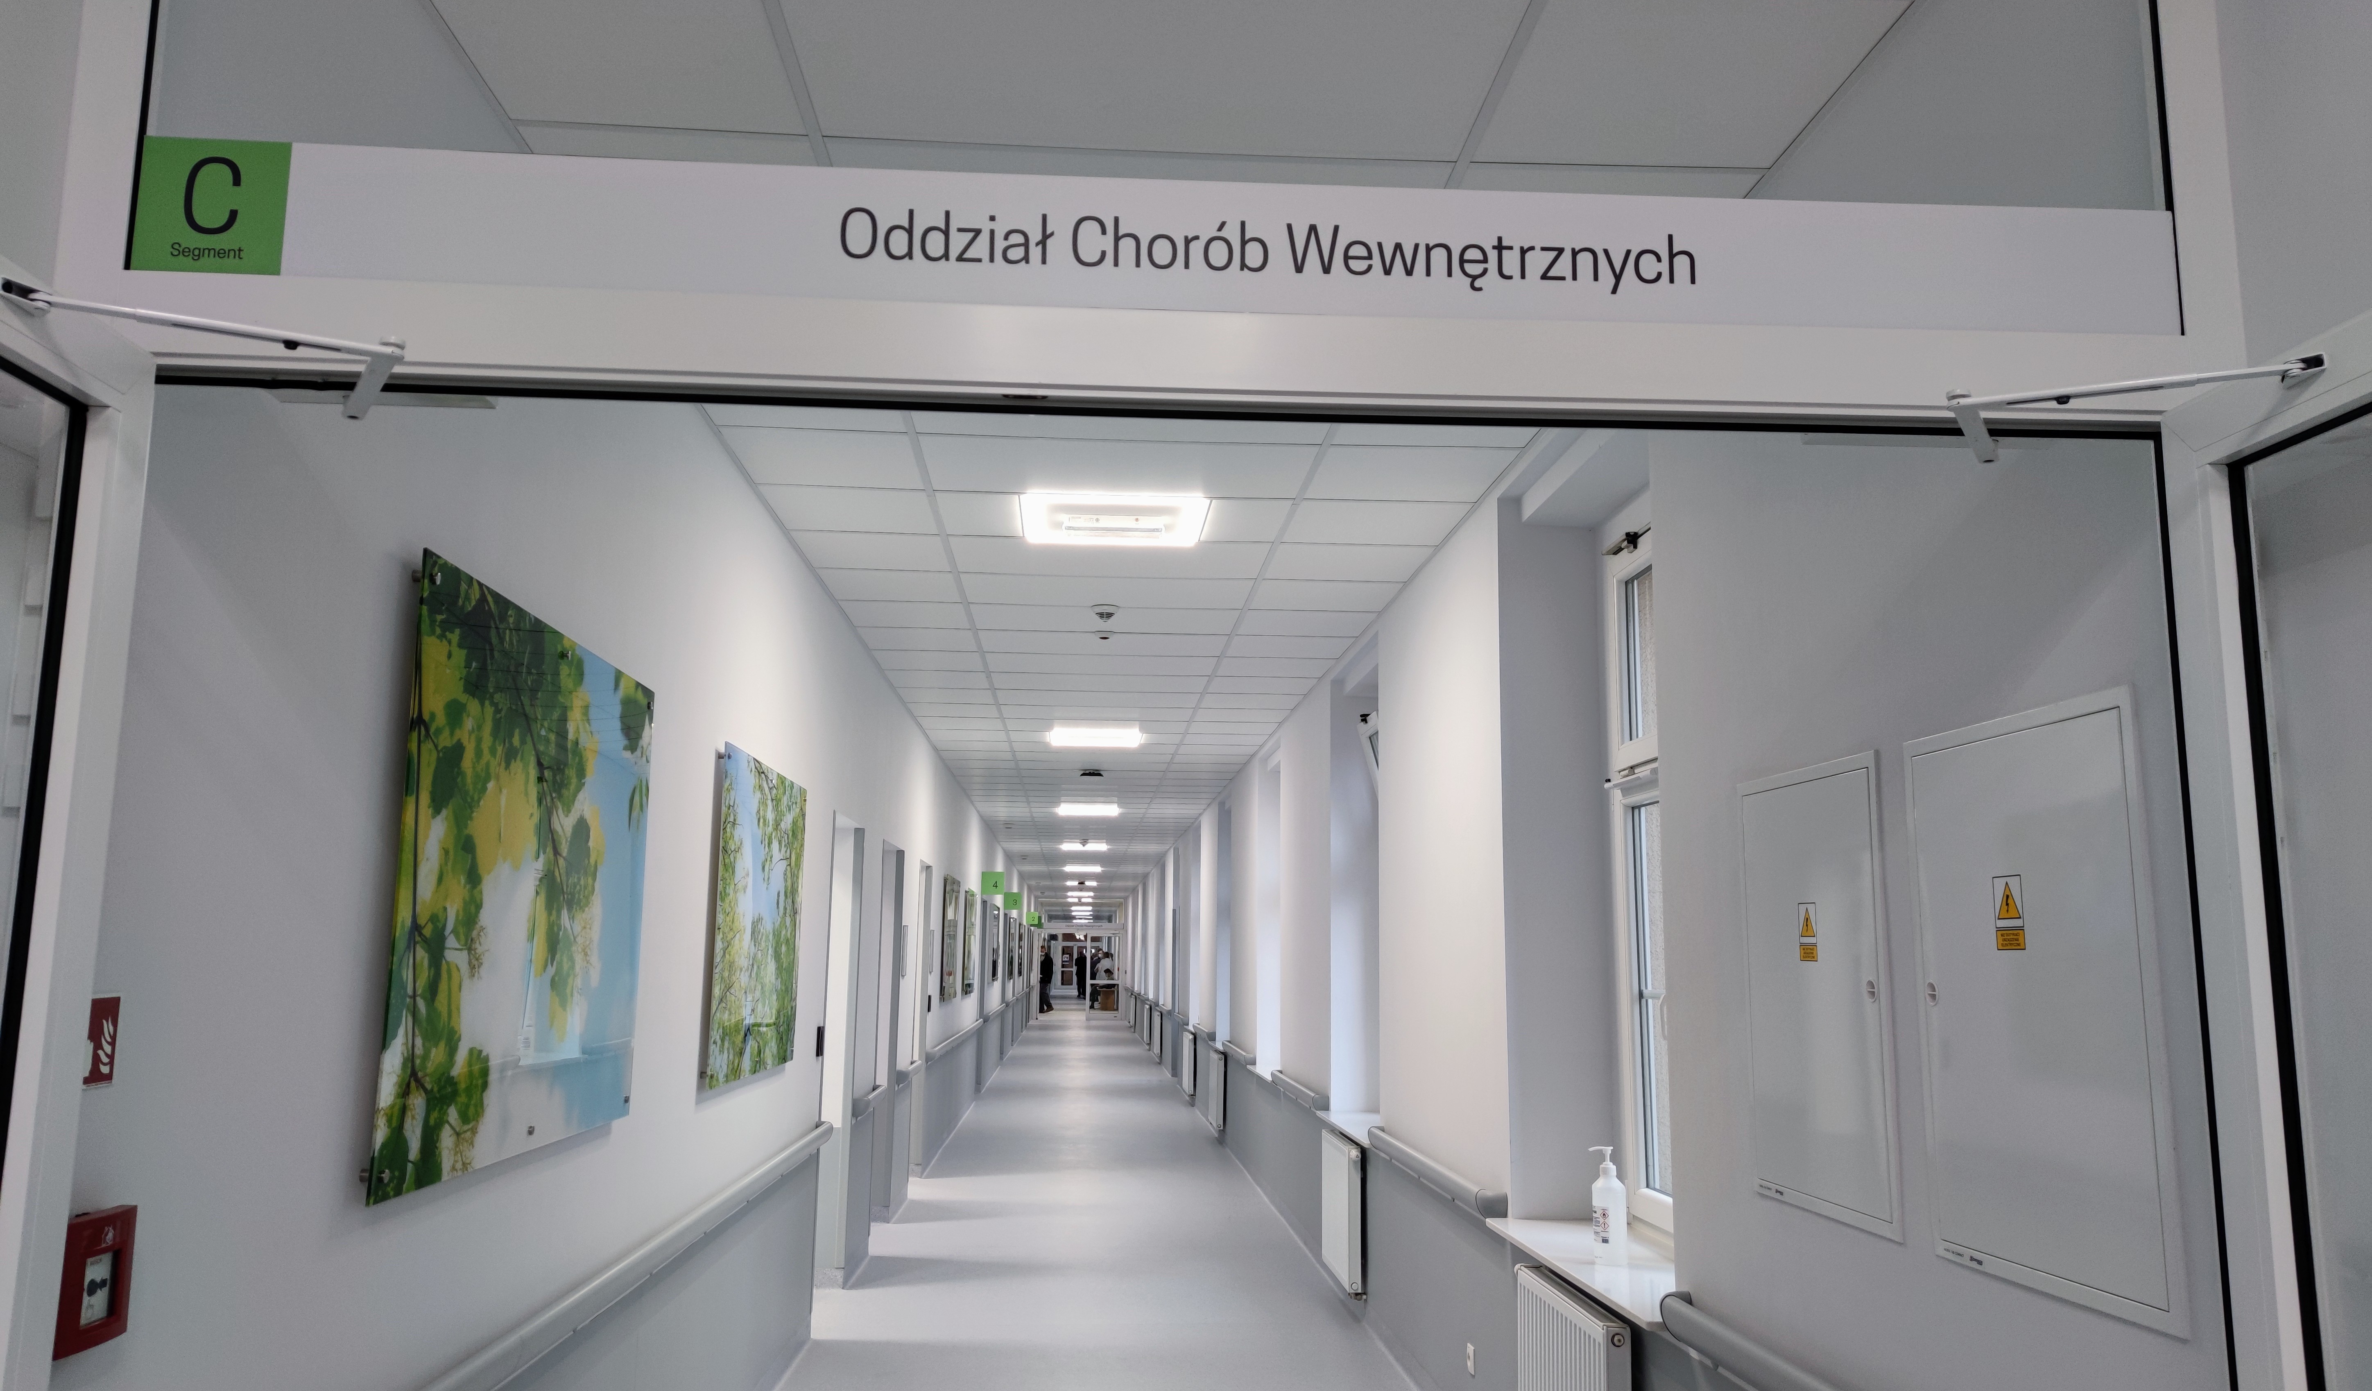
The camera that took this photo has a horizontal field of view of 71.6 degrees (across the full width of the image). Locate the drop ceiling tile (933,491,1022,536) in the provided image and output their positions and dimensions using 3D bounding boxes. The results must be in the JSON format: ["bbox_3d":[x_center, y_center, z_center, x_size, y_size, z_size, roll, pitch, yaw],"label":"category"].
[{"bbox_3d":[-0.709,-0.633,5.687,0.274,0.020,0.583,1,-9,-4],"label":"drop ceiling tile"}]

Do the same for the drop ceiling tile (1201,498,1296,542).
[{"bbox_3d":[0.213,-0.615,5.744,0.265,0.020,0.583,1,-9,-4],"label":"drop ceiling tile"}]

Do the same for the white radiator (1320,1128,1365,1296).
[{"bbox_3d":[0.720,2.352,7.578,0.068,0.615,0.776,1,-9,-4],"label":"white radiator"}]

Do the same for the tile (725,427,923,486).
[{"bbox_3d":[-1.089,-0.729,5.033,0.529,0.025,0.579,1,-9,-4],"label":"tile"}]

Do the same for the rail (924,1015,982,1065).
[{"bbox_3d":[-1.994,3.010,14.498,0.078,0.112,5.791,1,-9,-4],"label":"rail"}]

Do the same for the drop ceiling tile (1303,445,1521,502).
[{"bbox_3d":[0.694,-0.696,5.144,0.579,0.025,0.579,1,-9,-4],"label":"drop ceiling tile"}]

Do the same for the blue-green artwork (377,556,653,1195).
[{"bbox_3d":[-1.241,0.371,3.181,0.025,0.992,1.404,1,-9,-4],"label":"blue-green artwork"}]

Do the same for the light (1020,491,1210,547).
[{"bbox_3d":[-0.246,-0.628,5.665,0.601,0.049,0.585,1,-9,-4],"label":"light"}]

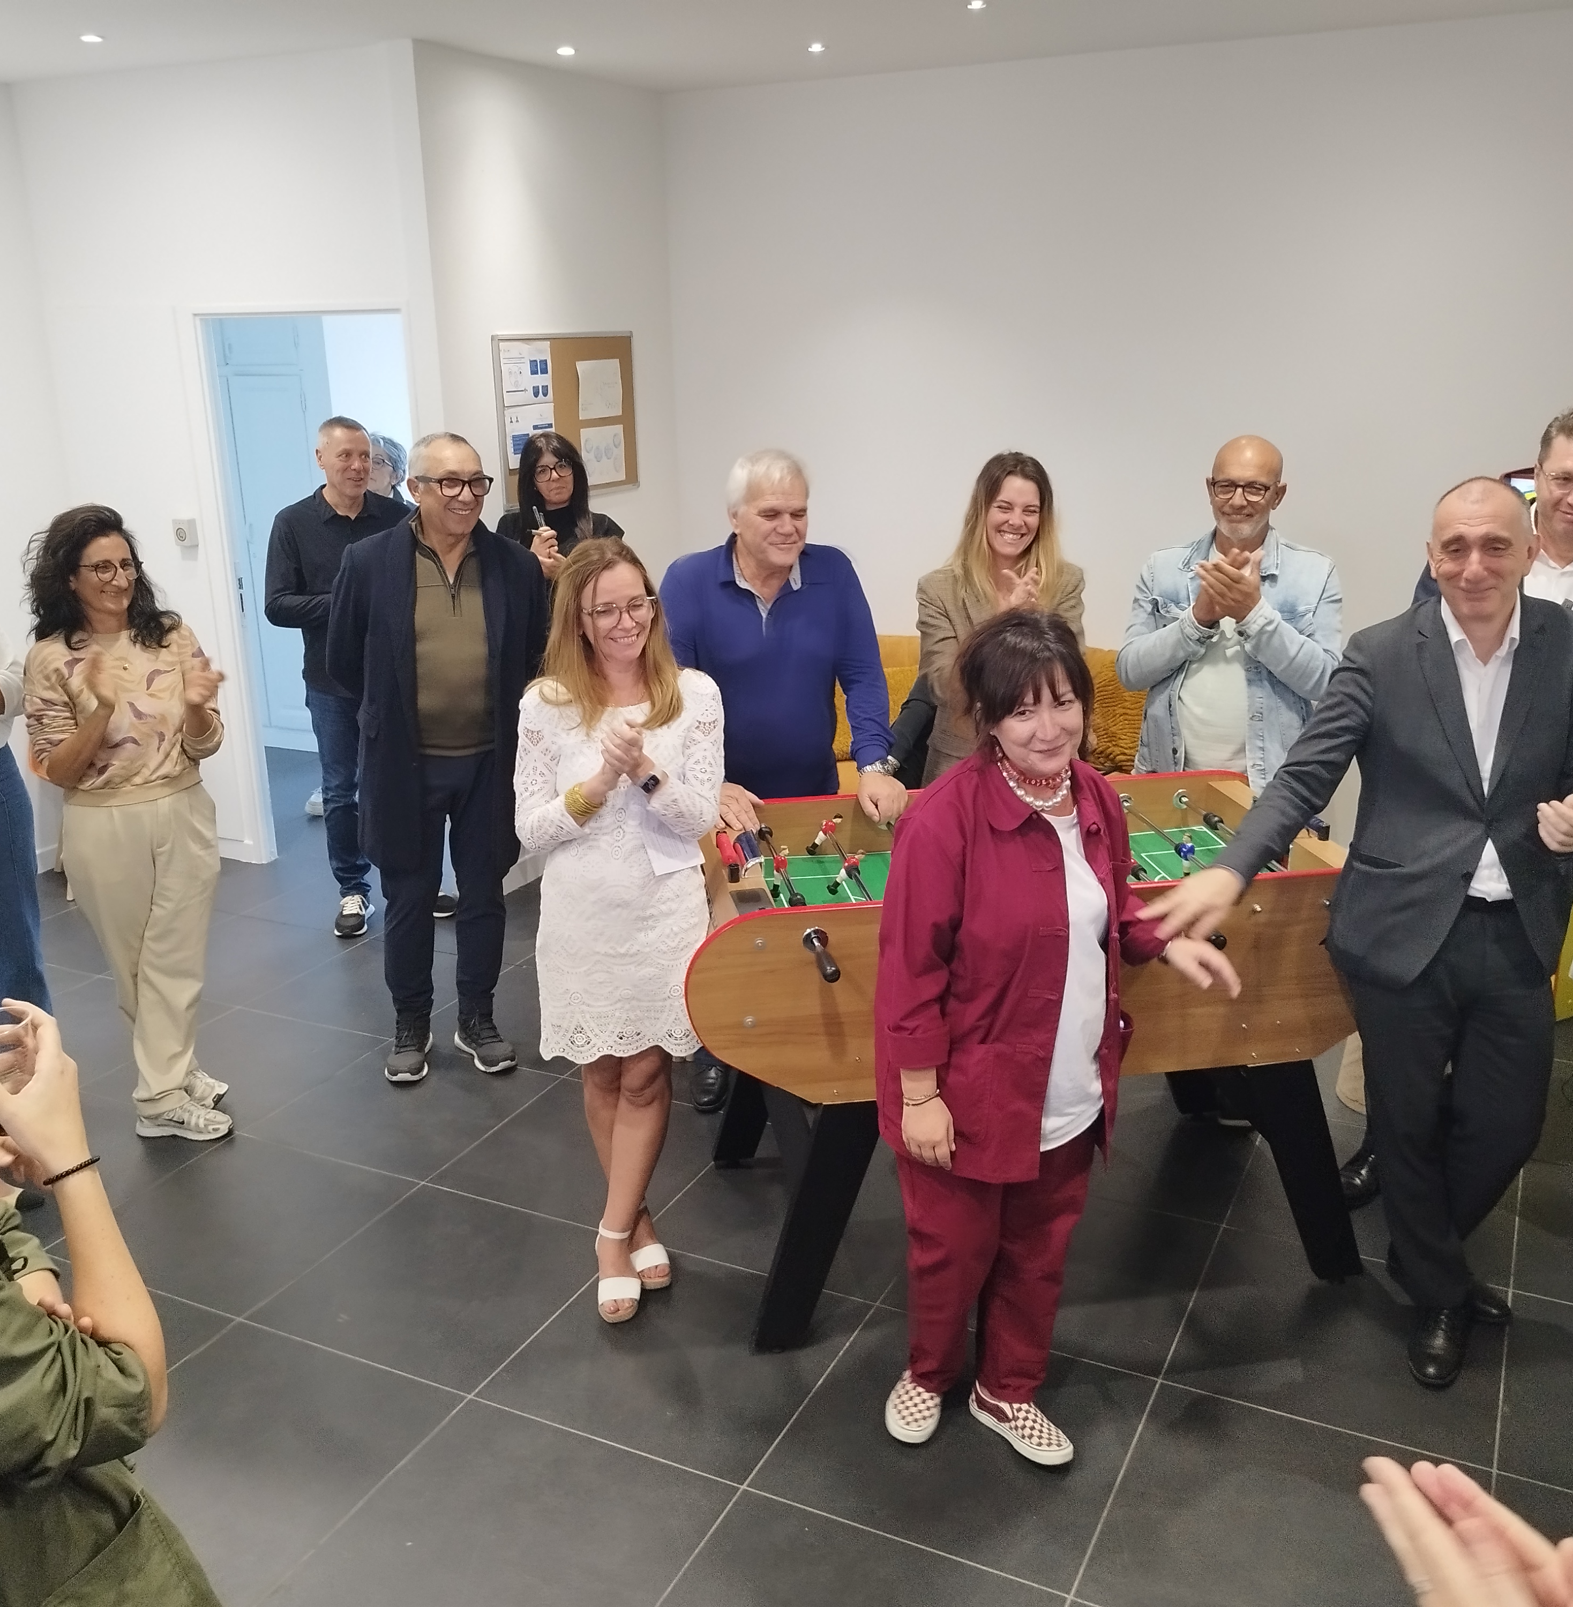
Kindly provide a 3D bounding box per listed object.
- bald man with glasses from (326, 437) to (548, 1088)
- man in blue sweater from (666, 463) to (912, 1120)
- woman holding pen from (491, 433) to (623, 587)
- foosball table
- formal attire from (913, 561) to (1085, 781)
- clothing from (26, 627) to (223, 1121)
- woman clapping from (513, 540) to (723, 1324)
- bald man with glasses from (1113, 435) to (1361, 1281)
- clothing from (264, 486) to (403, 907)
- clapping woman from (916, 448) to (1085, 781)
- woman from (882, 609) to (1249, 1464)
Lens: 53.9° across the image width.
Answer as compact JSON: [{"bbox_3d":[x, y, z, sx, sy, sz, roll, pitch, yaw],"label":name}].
[{"bbox_3d":[-0.946,-0.112,4.234,0.570,1.730,0.400,-6,18,-16],"label":"bald man with glasses"},{"bbox_3d":[-0.015,0.002,3.816,0.580,1.715,0.520,-3,17,-4],"label":"man in blue sweater"},{"bbox_3d":[-0.773,-0.448,5.444,0.460,1.660,0.400,-5,17,-13],"label":"woman holding pen"},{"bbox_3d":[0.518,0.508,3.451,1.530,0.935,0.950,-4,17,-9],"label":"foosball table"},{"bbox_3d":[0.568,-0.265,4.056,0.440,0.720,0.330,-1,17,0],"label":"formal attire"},{"bbox_3d":[-1.581,0.195,3.874,0.480,1.320,0.380,-15,22,-38],"label":"clothing"},{"bbox_3d":[-0.319,0.271,3.143,0.450,1.605,0.400,-4,17,-9],"label":"woman clapping"},{"bbox_3d":[1.123,-0.037,3.865,0.570,1.710,0.420,4,18,16],"label":"bald man with glasses"},{"bbox_3d":[-1.468,-0.327,5.301,0.520,1.400,0.340,-11,20,-30],"label":"clothing"},{"bbox_3d":[0.573,-0.076,4.110,0.460,1.665,0.380,0,17,3],"label":"clapping woman"},{"bbox_3d":[0.446,0.404,2.795,0.640,1.520,0.430,-10,19,-27],"label":"woman"}]

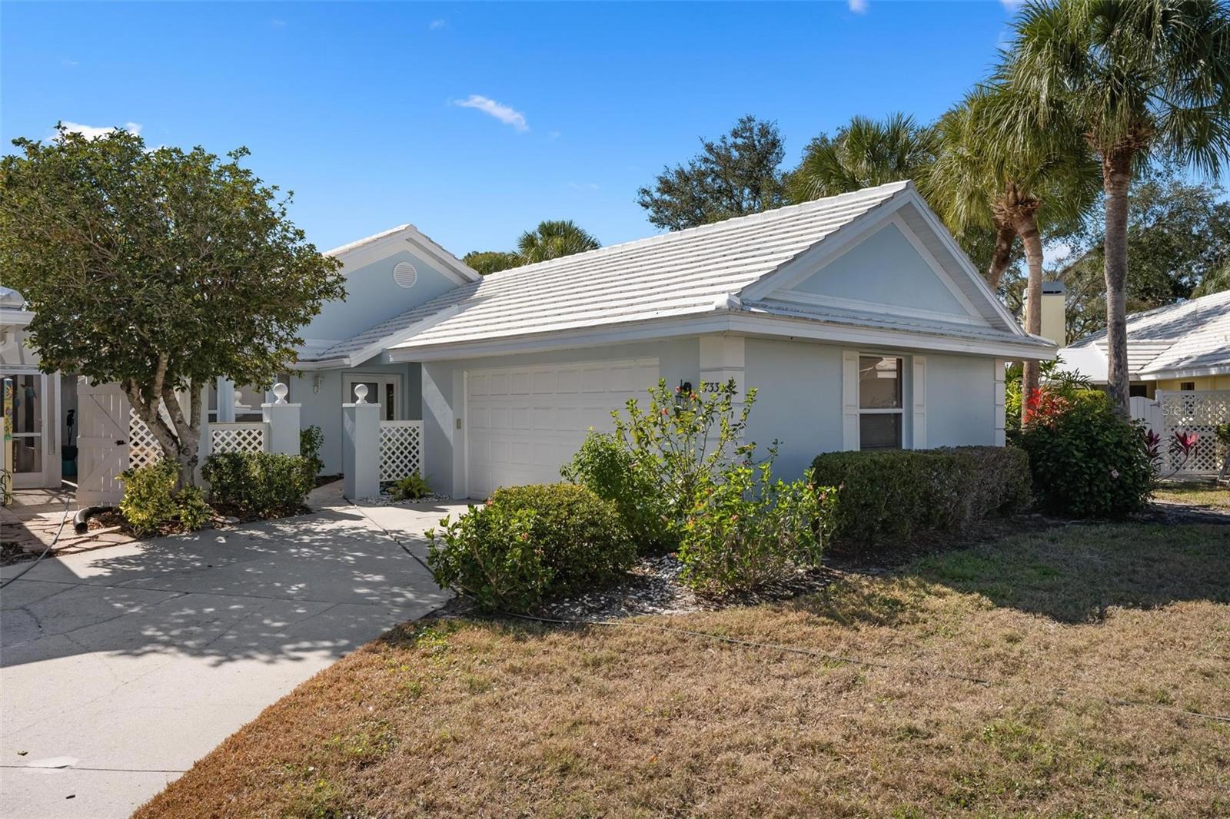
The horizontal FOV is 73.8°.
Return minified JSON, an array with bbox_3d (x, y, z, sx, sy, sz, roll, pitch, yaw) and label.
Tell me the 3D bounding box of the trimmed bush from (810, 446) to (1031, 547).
[{"bbox_3d":[4.335,1.079,11.433,4.750,0.990,0.750,0,0,-42],"label":"trimmed bush"}]

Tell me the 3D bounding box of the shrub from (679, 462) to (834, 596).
[{"bbox_3d":[1.355,1.033,8.087,1.650,1.130,0.800,0,0,-42],"label":"shrub"}]

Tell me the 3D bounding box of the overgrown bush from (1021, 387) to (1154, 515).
[{"bbox_3d":[7.417,0.641,13.002,1.900,1.870,1.700,0,0,-42],"label":"overgrown bush"}]

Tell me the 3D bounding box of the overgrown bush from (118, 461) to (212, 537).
[{"bbox_3d":[-5.982,1.129,10.904,1.000,0.880,1.000,0,0,-42],"label":"overgrown bush"}]

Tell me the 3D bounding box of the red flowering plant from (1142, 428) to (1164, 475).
[{"bbox_3d":[10.761,0.951,16.403,0.450,1.100,0.450,0,0,-42],"label":"red flowering plant"}]

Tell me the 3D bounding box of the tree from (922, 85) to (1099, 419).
[{"bbox_3d":[8.307,-2.616,17.191,3.500,8.350,3.500,0,0,-42],"label":"tree"}]

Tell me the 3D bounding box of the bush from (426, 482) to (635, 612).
[{"bbox_3d":[-0.693,1.164,7.306,1.750,0.870,1.150,0,0,-42],"label":"bush"}]

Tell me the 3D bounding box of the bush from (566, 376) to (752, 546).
[{"bbox_3d":[0.494,0.628,9.022,1.400,1.880,1.500,0,0,-42],"label":"bush"}]

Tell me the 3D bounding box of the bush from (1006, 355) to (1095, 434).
[{"bbox_3d":[8.311,0.298,15.701,1.600,2.530,1.600,0,0,-42],"label":"bush"}]

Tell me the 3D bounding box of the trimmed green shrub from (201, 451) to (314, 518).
[{"bbox_3d":[-5.298,1.101,12.345,1.750,0.920,0.800,0,0,-42],"label":"trimmed green shrub"}]

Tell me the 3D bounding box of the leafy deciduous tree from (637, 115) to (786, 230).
[{"bbox_3d":[3.692,-4.515,29.985,6.000,12.200,6.000,0,0,-42],"label":"leafy deciduous tree"}]

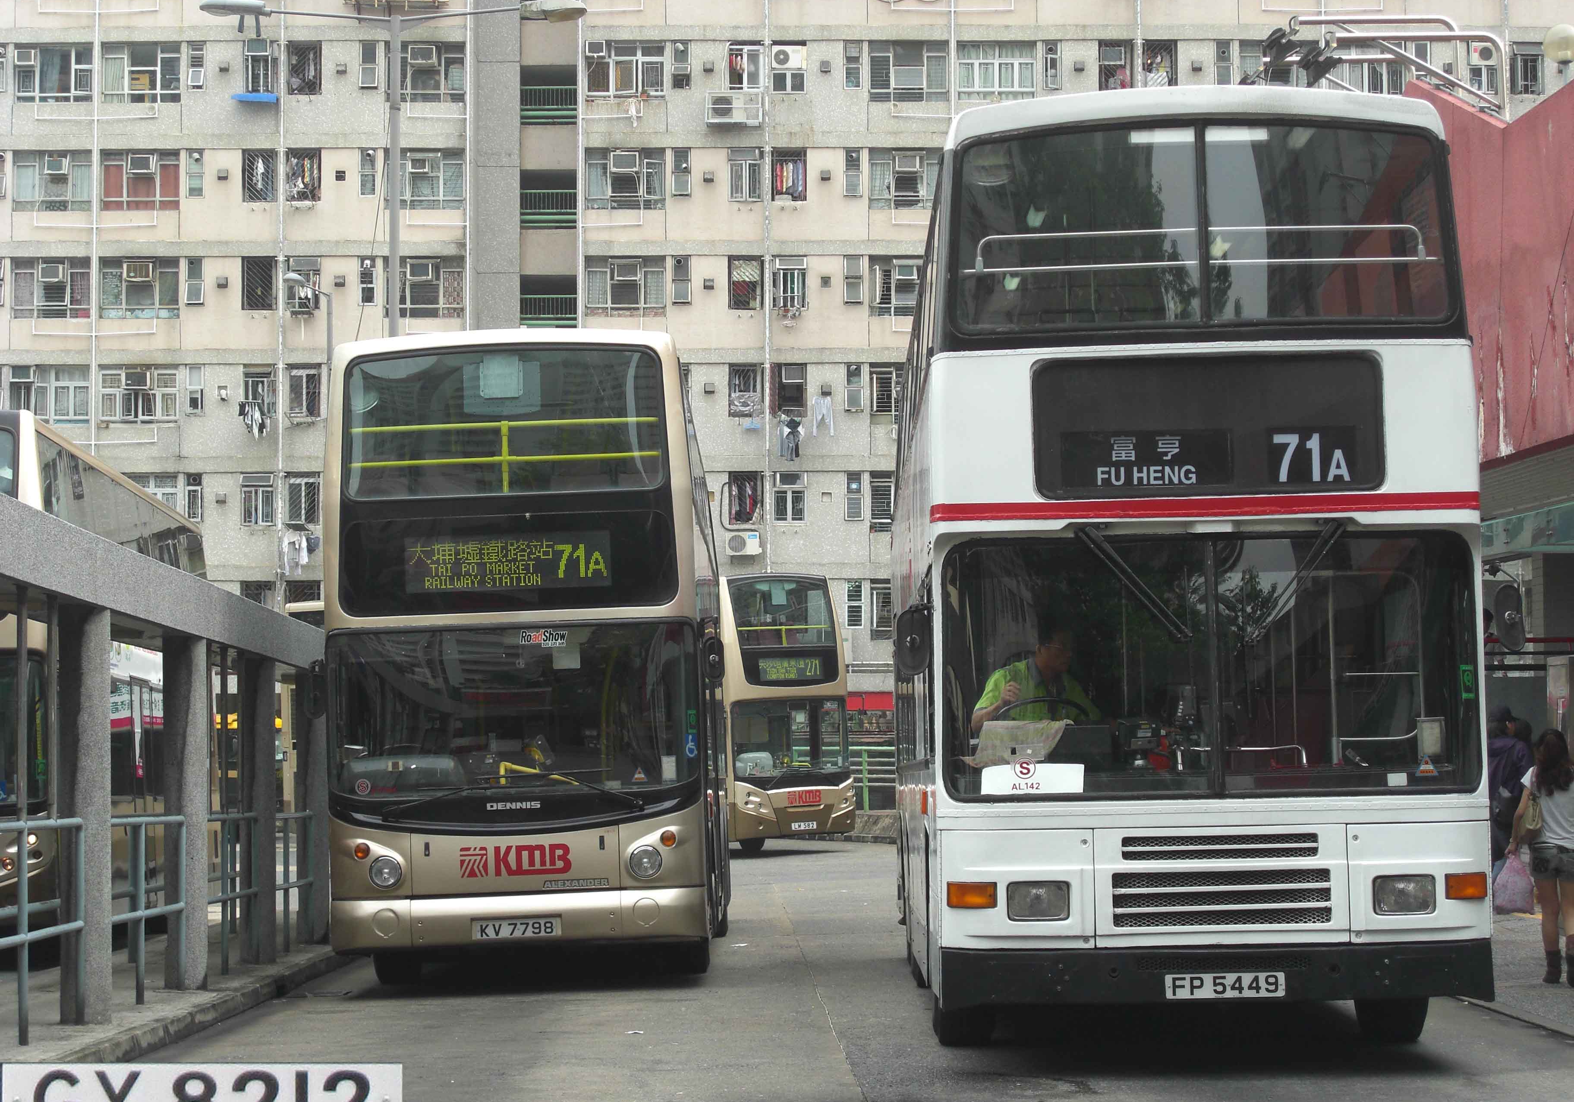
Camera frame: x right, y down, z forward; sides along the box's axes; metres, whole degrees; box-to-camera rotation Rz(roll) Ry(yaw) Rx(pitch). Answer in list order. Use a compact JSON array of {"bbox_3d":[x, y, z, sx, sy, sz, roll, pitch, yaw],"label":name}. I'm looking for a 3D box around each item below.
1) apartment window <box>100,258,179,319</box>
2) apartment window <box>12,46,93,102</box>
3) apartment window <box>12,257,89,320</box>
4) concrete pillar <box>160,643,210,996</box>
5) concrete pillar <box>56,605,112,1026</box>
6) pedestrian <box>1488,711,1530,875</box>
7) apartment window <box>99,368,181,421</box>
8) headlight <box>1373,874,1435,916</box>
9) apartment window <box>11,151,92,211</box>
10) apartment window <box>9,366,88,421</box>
[{"bbox_3d":[-16.127,-6.524,90.612,1.962,1.510,0.180,0,-3,0],"label":"apartment window"},{"bbox_3d":[-18.321,-11.912,90.933,2.000,1.427,0.180,0,-3,0],"label":"apartment window"},{"bbox_3d":[-18.489,-6.587,91.272,2.021,1.557,0.200,0,-4,0],"label":"apartment window"},{"bbox_3d":[-3.668,1.602,22.200,0.260,2.150,0.260,0,-4,-1],"label":"concrete pillar"},{"bbox_3d":[-3.671,1.382,19.017,0.235,2.161,0.235,0,-4,-1],"label":"concrete pillar"},{"bbox_3d":[4.760,1.935,24.300,0.520,1.780,0.400,-2,-4,25],"label":"pedestrian"},{"bbox_3d":[-16.220,-3.934,91.091,2.017,1.476,0.200,0,-4,0],"label":"apartment window"},{"bbox_3d":[2.754,1.534,16.230,0.279,0.182,0.120,-1,-4,1],"label":"headlight"},{"bbox_3d":[-18.480,-9.298,91.457,1.994,1.544,0.200,0,-4,0],"label":"apartment window"},{"bbox_3d":[-18.366,-3.915,90.473,2.082,1.382,0.180,0,-3,0],"label":"apartment window"}]

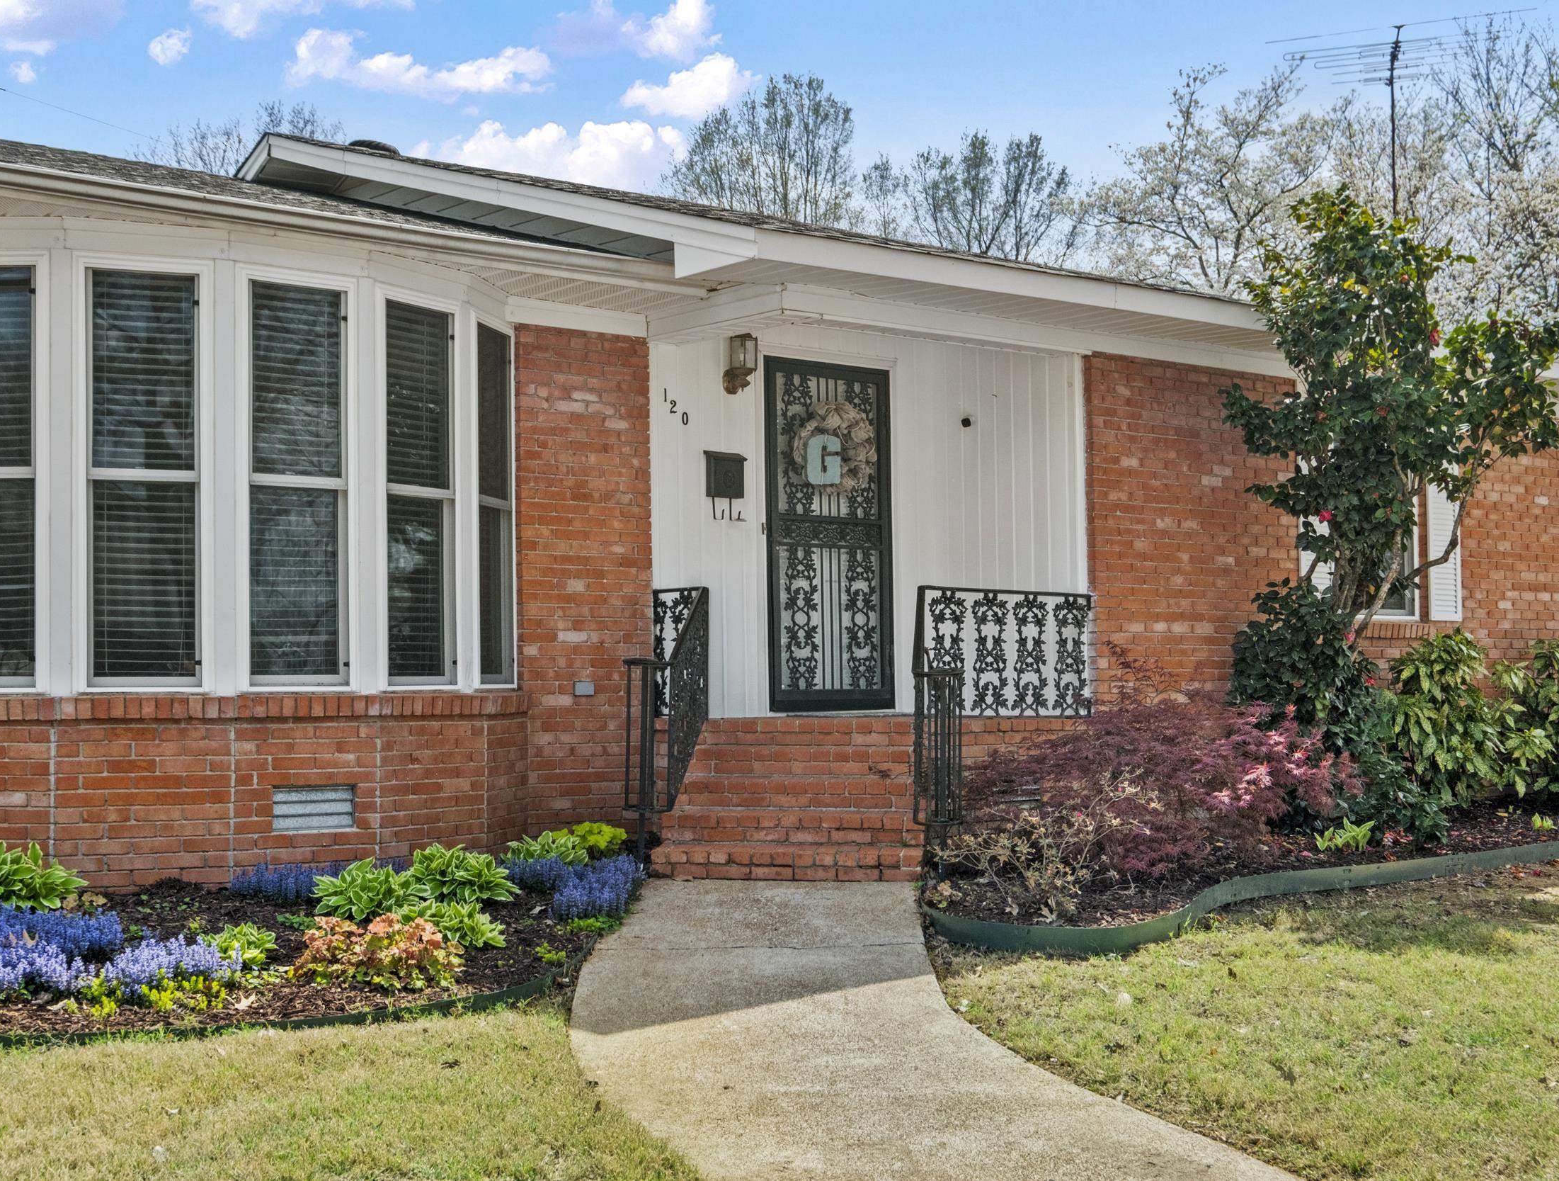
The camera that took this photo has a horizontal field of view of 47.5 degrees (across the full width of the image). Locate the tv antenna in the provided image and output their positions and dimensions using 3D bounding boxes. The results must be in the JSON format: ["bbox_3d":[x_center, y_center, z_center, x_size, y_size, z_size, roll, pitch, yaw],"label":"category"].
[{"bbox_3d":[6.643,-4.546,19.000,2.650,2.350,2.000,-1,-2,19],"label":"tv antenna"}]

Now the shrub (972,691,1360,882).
[{"bbox_3d":[1.959,0.963,9.100,1.750,0.870,1.350,1,-3,-34],"label":"shrub"}]

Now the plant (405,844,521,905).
[{"bbox_3d":[-1.300,1.163,7.250,0.460,0.240,0.430,0,-2,-10],"label":"plant"}]

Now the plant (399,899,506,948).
[{"bbox_3d":[-1.173,1.192,6.350,0.390,0.180,0.360,0,-2,-10],"label":"plant"}]

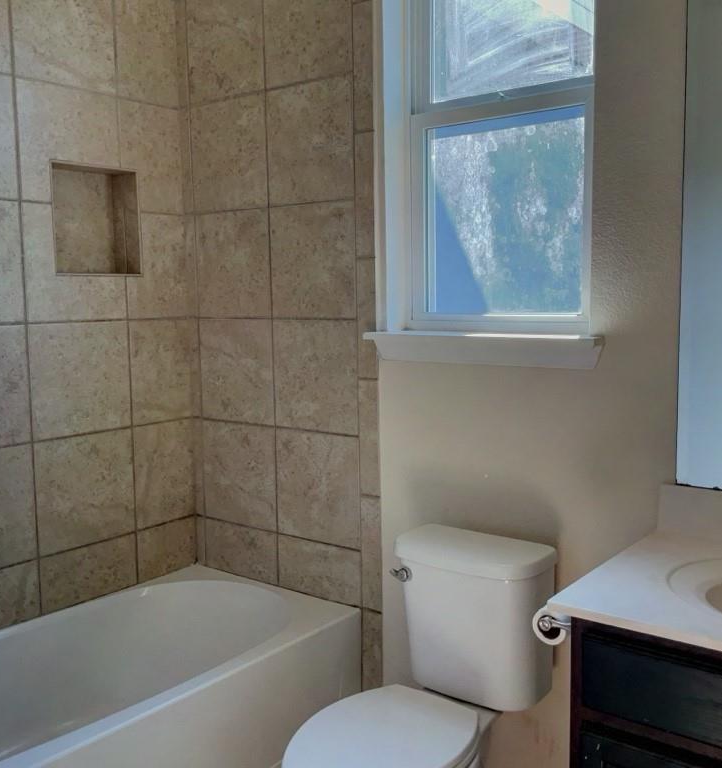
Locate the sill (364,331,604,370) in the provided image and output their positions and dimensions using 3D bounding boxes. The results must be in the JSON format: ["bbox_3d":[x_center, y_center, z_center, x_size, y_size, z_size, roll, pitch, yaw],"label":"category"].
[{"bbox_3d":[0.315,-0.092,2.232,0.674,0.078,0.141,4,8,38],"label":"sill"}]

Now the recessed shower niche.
[{"bbox_3d":[-0.840,-0.497,2.641,0.106,0.325,0.304,4,8,38],"label":"recessed shower niche"}]

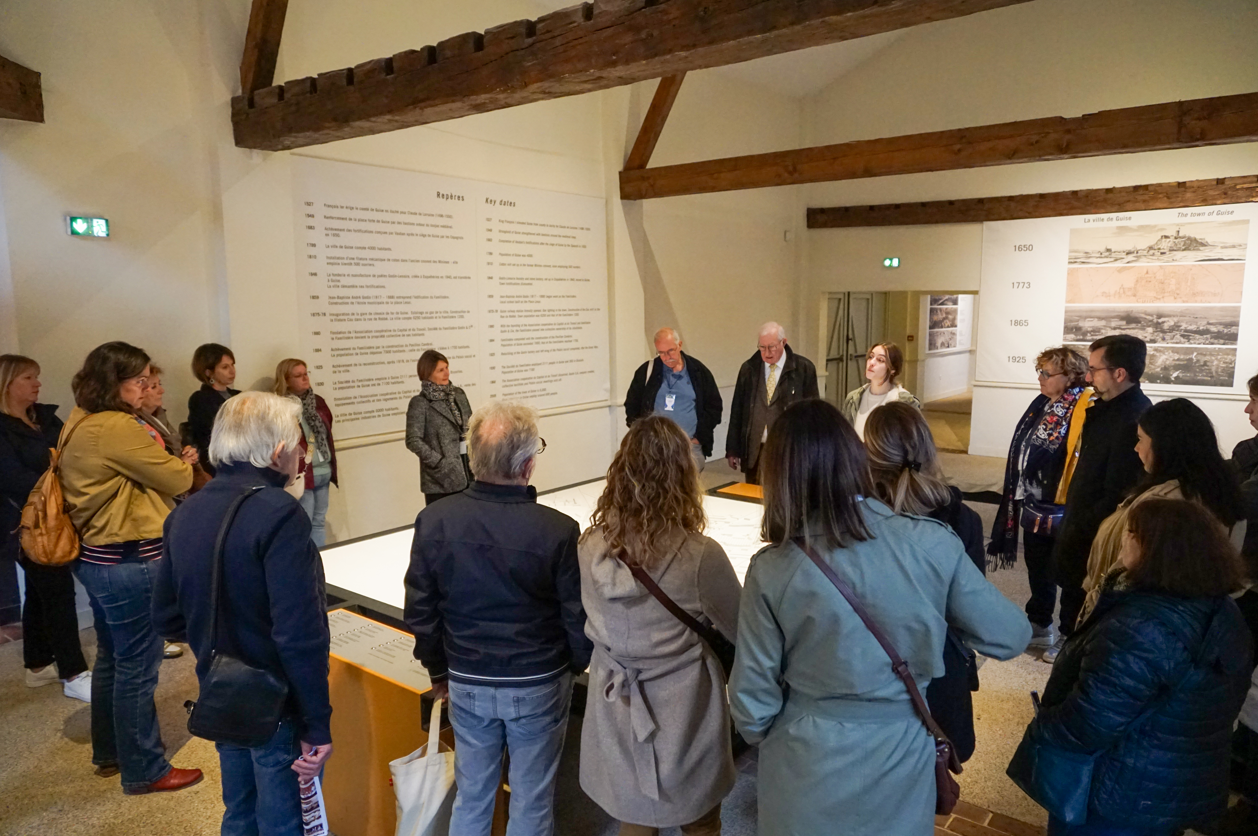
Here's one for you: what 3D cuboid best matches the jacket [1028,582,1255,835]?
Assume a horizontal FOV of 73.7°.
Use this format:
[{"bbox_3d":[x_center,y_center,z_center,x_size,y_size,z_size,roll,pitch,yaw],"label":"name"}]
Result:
[{"bbox_3d":[1.149,0.618,1.867,0.410,0.600,0.460,8,11,44],"label":"jacket"}]

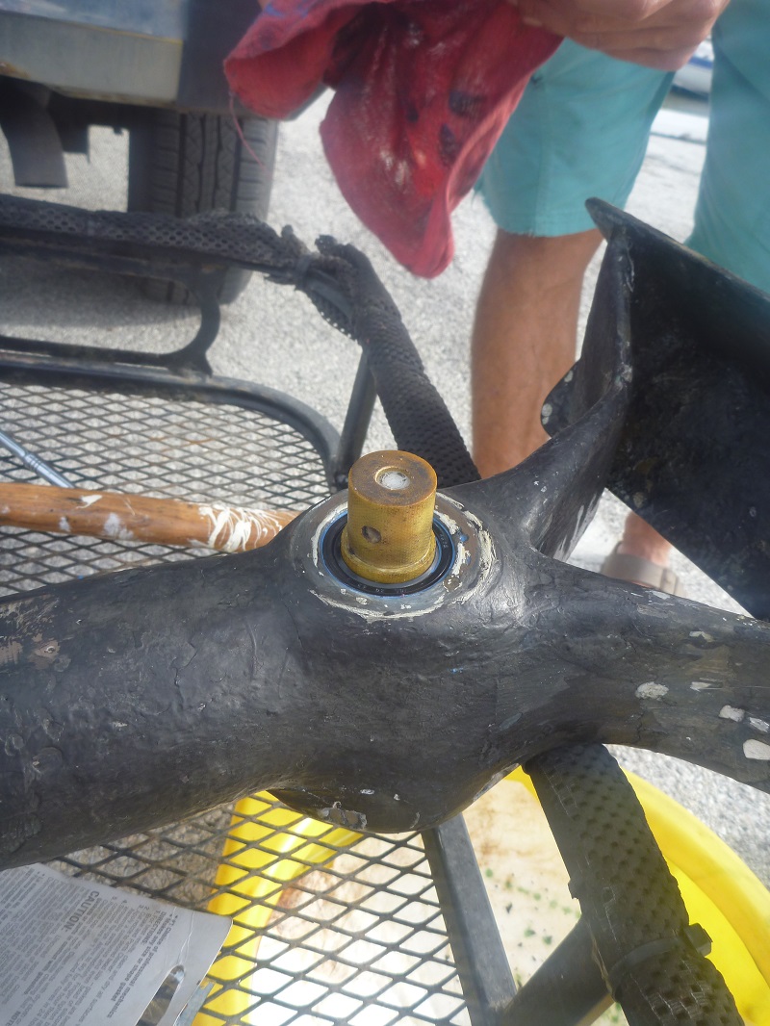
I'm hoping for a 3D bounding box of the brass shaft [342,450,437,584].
[{"bbox_3d":[0.002,0.001,0.281,0.033,0.034,0.033,4,42,0],"label":"brass shaft"}]

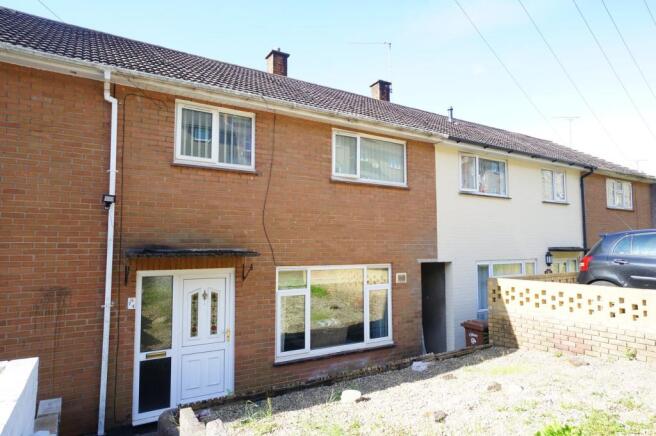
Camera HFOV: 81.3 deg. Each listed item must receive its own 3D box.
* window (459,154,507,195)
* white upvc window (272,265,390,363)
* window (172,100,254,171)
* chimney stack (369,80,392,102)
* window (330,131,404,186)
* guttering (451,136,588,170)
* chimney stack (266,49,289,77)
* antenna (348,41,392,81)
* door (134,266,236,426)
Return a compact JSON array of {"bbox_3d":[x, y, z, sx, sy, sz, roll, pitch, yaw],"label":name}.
[{"bbox_3d":[3.850,-1.047,9.423,1.798,0.935,0.100,2,-5,-31],"label":"window"},{"bbox_3d":[0.198,1.665,7.048,2.492,1.575,0.100,2,-5,-31],"label":"white upvc window"},{"bbox_3d":[-1.773,-1.283,6.108,1.263,0.975,0.100,2,-5,-31],"label":"window"},{"bbox_3d":[1.759,-4.096,12.683,0.500,0.640,0.540,2,-5,-31],"label":"chimney stack"},{"bbox_3d":[0.868,-1.164,7.664,1.838,0.971,0.100,2,-5,-31],"label":"window"},{"bbox_3d":[5.428,-1.639,10.041,6.439,0.120,0.120,2,-5,-31],"label":"guttering"},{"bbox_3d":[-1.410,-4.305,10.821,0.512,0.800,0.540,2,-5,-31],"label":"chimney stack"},{"bbox_3d":[1.427,-5.269,13.004,1.502,1.449,0.300,0,-4,0],"label":"antenna"},{"bbox_3d":[-2.085,1.819,5.684,1.408,2.083,0.100,2,-5,-31],"label":"door"}]

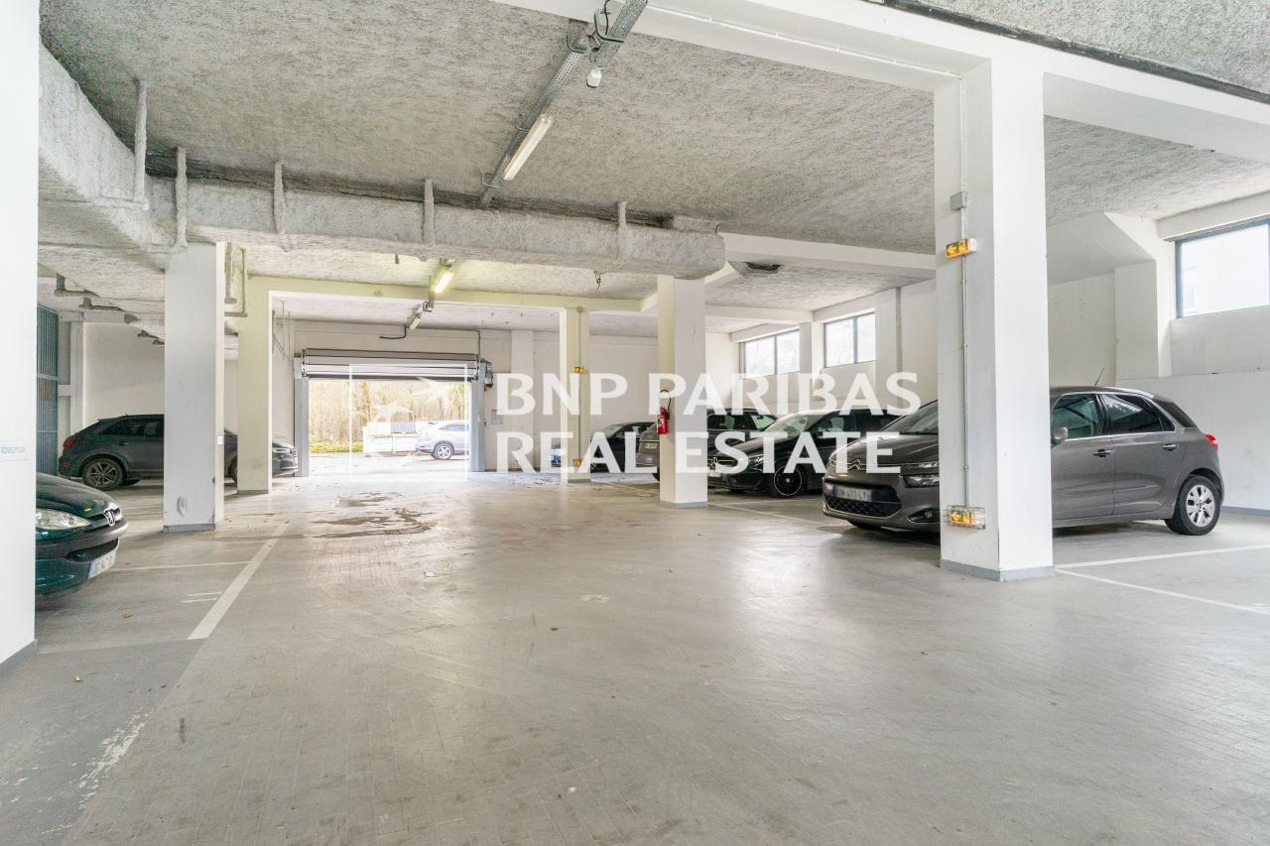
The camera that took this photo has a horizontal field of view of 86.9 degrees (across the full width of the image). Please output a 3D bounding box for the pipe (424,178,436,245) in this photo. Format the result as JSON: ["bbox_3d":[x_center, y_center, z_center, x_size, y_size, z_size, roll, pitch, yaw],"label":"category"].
[{"bbox_3d":[-2.384,-2.463,7.832,0.110,0.780,0.100,0,-1,-20],"label":"pipe"}]

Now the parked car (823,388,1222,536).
[{"bbox_3d":[4.224,0.392,7.334,4.430,1.590,1.840,0,-1,-19],"label":"parked car"}]

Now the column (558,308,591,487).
[{"bbox_3d":[-1.369,-0.594,15.458,0.540,3.900,0.540,0,-1,-20],"label":"column"}]

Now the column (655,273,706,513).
[{"bbox_3d":[0.748,-0.492,10.233,0.520,3.500,0.540,0,-1,-20],"label":"column"}]

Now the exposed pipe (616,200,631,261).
[{"bbox_3d":[-0.155,-2.602,9.106,0.120,0.826,0.120,0,-1,-22],"label":"exposed pipe"}]

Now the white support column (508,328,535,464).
[{"bbox_3d":[-3.473,-0.648,20.573,0.680,4.200,0.350,0,-1,-20],"label":"white support column"}]

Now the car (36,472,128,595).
[{"bbox_3d":[-5.405,0.552,3.885,3.835,1.430,1.680,0,-1,-22],"label":"car"}]

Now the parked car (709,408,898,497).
[{"bbox_3d":[3.512,0.530,12.539,4.420,1.490,1.800,0,-1,-20],"label":"parked car"}]

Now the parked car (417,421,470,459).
[{"bbox_3d":[-7.195,0.789,29.392,4.500,1.660,1.840,0,-1,-26],"label":"parked car"}]

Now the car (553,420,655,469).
[{"bbox_3d":[-0.224,0.685,19.983,4.400,1.470,1.800,0,-1,-20],"label":"car"}]

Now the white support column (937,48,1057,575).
[{"bbox_3d":[2.956,-0.796,5.548,0.581,4.036,0.581,0,-1,-22],"label":"white support column"}]

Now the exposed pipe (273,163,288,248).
[{"bbox_3d":[-3.994,-2.461,7.545,0.120,0.970,0.120,0,-1,-22],"label":"exposed pipe"}]

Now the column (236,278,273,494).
[{"bbox_3d":[-7.321,-0.632,12.927,0.490,3.950,0.460,0,-1,-20],"label":"column"}]

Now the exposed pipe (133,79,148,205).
[{"bbox_3d":[-4.140,-2.350,5.597,0.100,1.030,0.100,0,-1,-20],"label":"exposed pipe"}]

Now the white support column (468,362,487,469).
[{"bbox_3d":[-4.520,-0.169,19.119,0.400,3.120,0.330,0,-1,-20],"label":"white support column"}]

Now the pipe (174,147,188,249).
[{"bbox_3d":[-4.873,-2.413,7.187,0.120,1.084,0.120,0,-1,-22],"label":"pipe"}]

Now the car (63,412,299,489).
[{"bbox_3d":[-9.593,0.584,14.525,4.380,1.590,1.840,0,-1,-18],"label":"car"}]

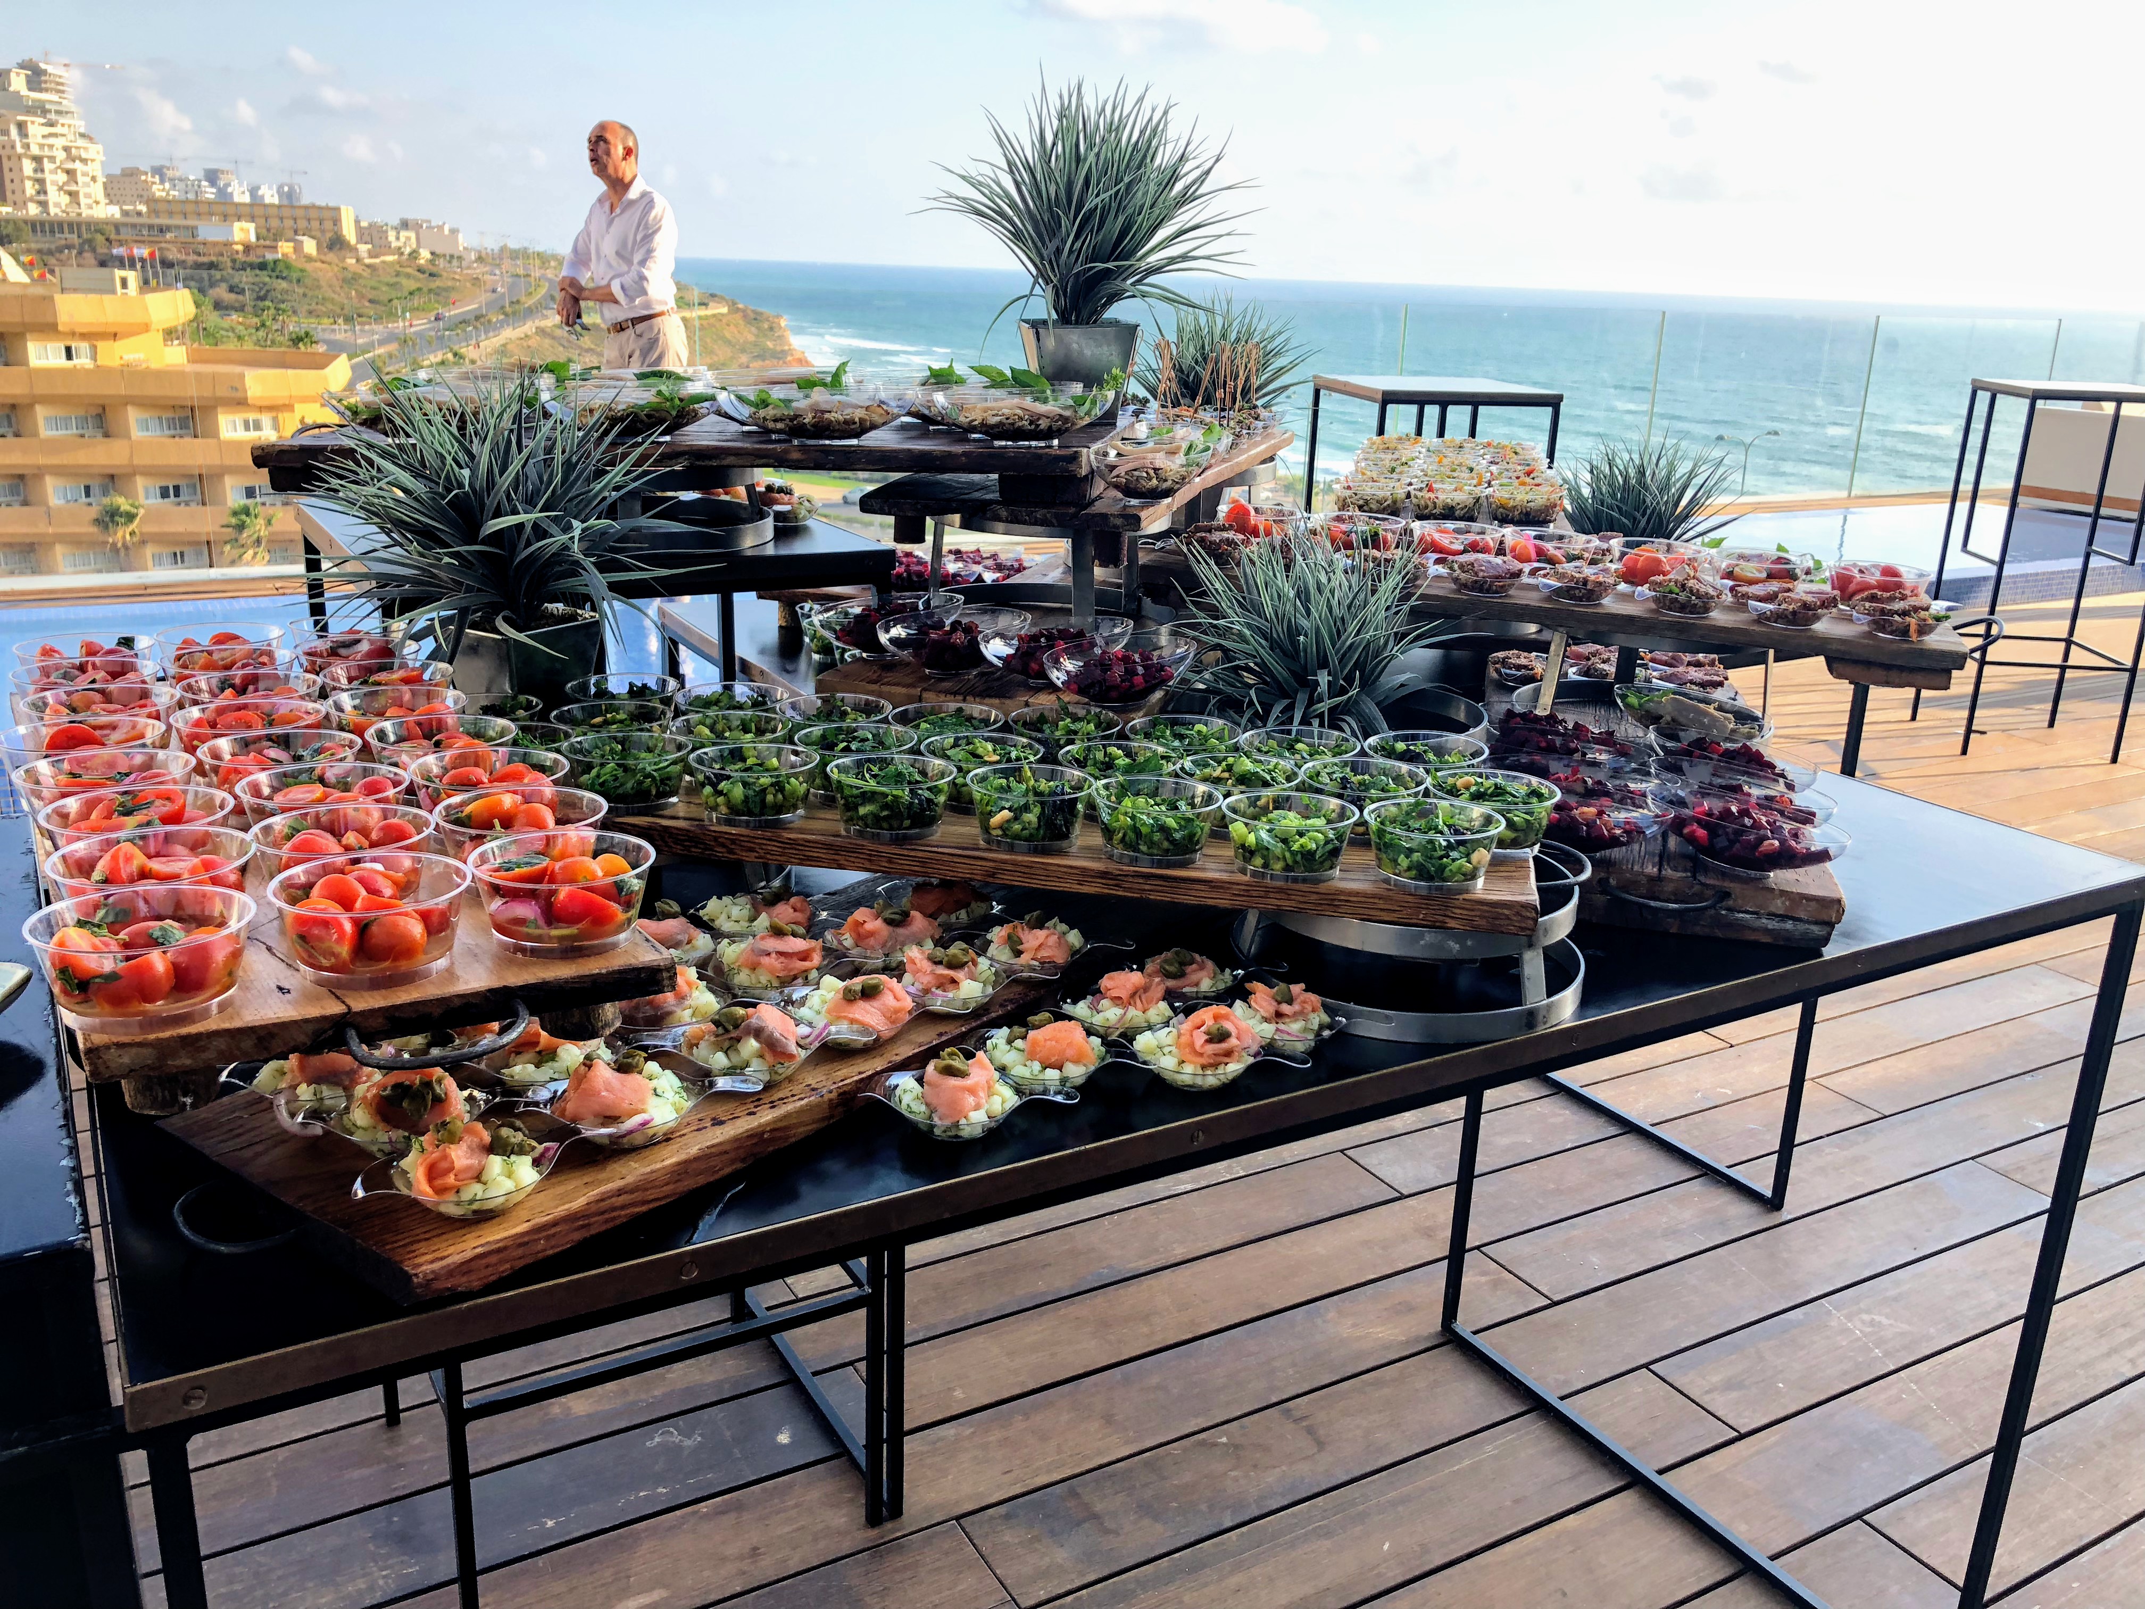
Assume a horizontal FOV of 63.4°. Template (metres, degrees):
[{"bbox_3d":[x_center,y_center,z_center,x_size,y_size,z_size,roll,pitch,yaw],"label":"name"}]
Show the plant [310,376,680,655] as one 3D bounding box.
[{"bbox_3d":[-0.474,-0.209,1.420,0.320,0.287,0.320,2,17,0],"label":"plant"}]

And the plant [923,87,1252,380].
[{"bbox_3d":[0.017,-0.456,1.432,0.280,0.272,0.280,2,17,0],"label":"plant"}]

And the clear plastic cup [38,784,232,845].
[{"bbox_3d":[-0.489,0.022,0.915,0.090,0.040,0.090,2,17,-1],"label":"clear plastic cup"}]

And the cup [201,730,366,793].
[{"bbox_3d":[-0.476,-0.015,1.048,0.090,0.040,0.090,2,17,-1],"label":"cup"}]

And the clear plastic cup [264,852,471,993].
[{"bbox_3d":[-0.346,0.058,0.862,0.094,0.042,0.094,2,17,-1],"label":"clear plastic cup"}]

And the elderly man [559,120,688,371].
[{"bbox_3d":[-1.683,-1.653,6.555,0.480,1.730,0.360,13,20,32],"label":"elderly man"}]

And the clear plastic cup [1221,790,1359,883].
[{"bbox_3d":[0.144,0.023,1.153,0.090,0.040,0.090,2,17,0],"label":"clear plastic cup"}]

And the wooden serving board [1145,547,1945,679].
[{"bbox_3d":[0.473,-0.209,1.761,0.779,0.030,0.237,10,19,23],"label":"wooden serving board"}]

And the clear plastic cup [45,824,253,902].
[{"bbox_3d":[-0.446,0.043,0.848,0.090,0.040,0.090,2,17,-1],"label":"clear plastic cup"}]

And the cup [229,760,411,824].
[{"bbox_3d":[-0.420,0.007,0.979,0.090,0.040,0.090,2,17,-1],"label":"cup"}]

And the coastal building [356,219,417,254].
[{"bbox_3d":[-185.885,-153.883,470.000,14.000,9.500,15.000,13,20,30],"label":"coastal building"}]

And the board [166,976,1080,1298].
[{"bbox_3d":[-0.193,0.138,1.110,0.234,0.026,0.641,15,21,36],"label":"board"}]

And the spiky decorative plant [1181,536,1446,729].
[{"bbox_3d":[0.225,-0.122,1.558,0.260,0.248,0.260,2,17,0],"label":"spiky decorative plant"}]

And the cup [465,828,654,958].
[{"bbox_3d":[-0.256,0.046,0.875,0.090,0.040,0.090,2,17,-1],"label":"cup"}]

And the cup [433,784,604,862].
[{"bbox_3d":[-0.310,0.024,0.983,0.094,0.042,0.094,2,17,-1],"label":"cup"}]

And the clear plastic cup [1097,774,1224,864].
[{"bbox_3d":[0.057,0.013,1.187,0.090,0.040,0.090,2,17,0],"label":"clear plastic cup"}]

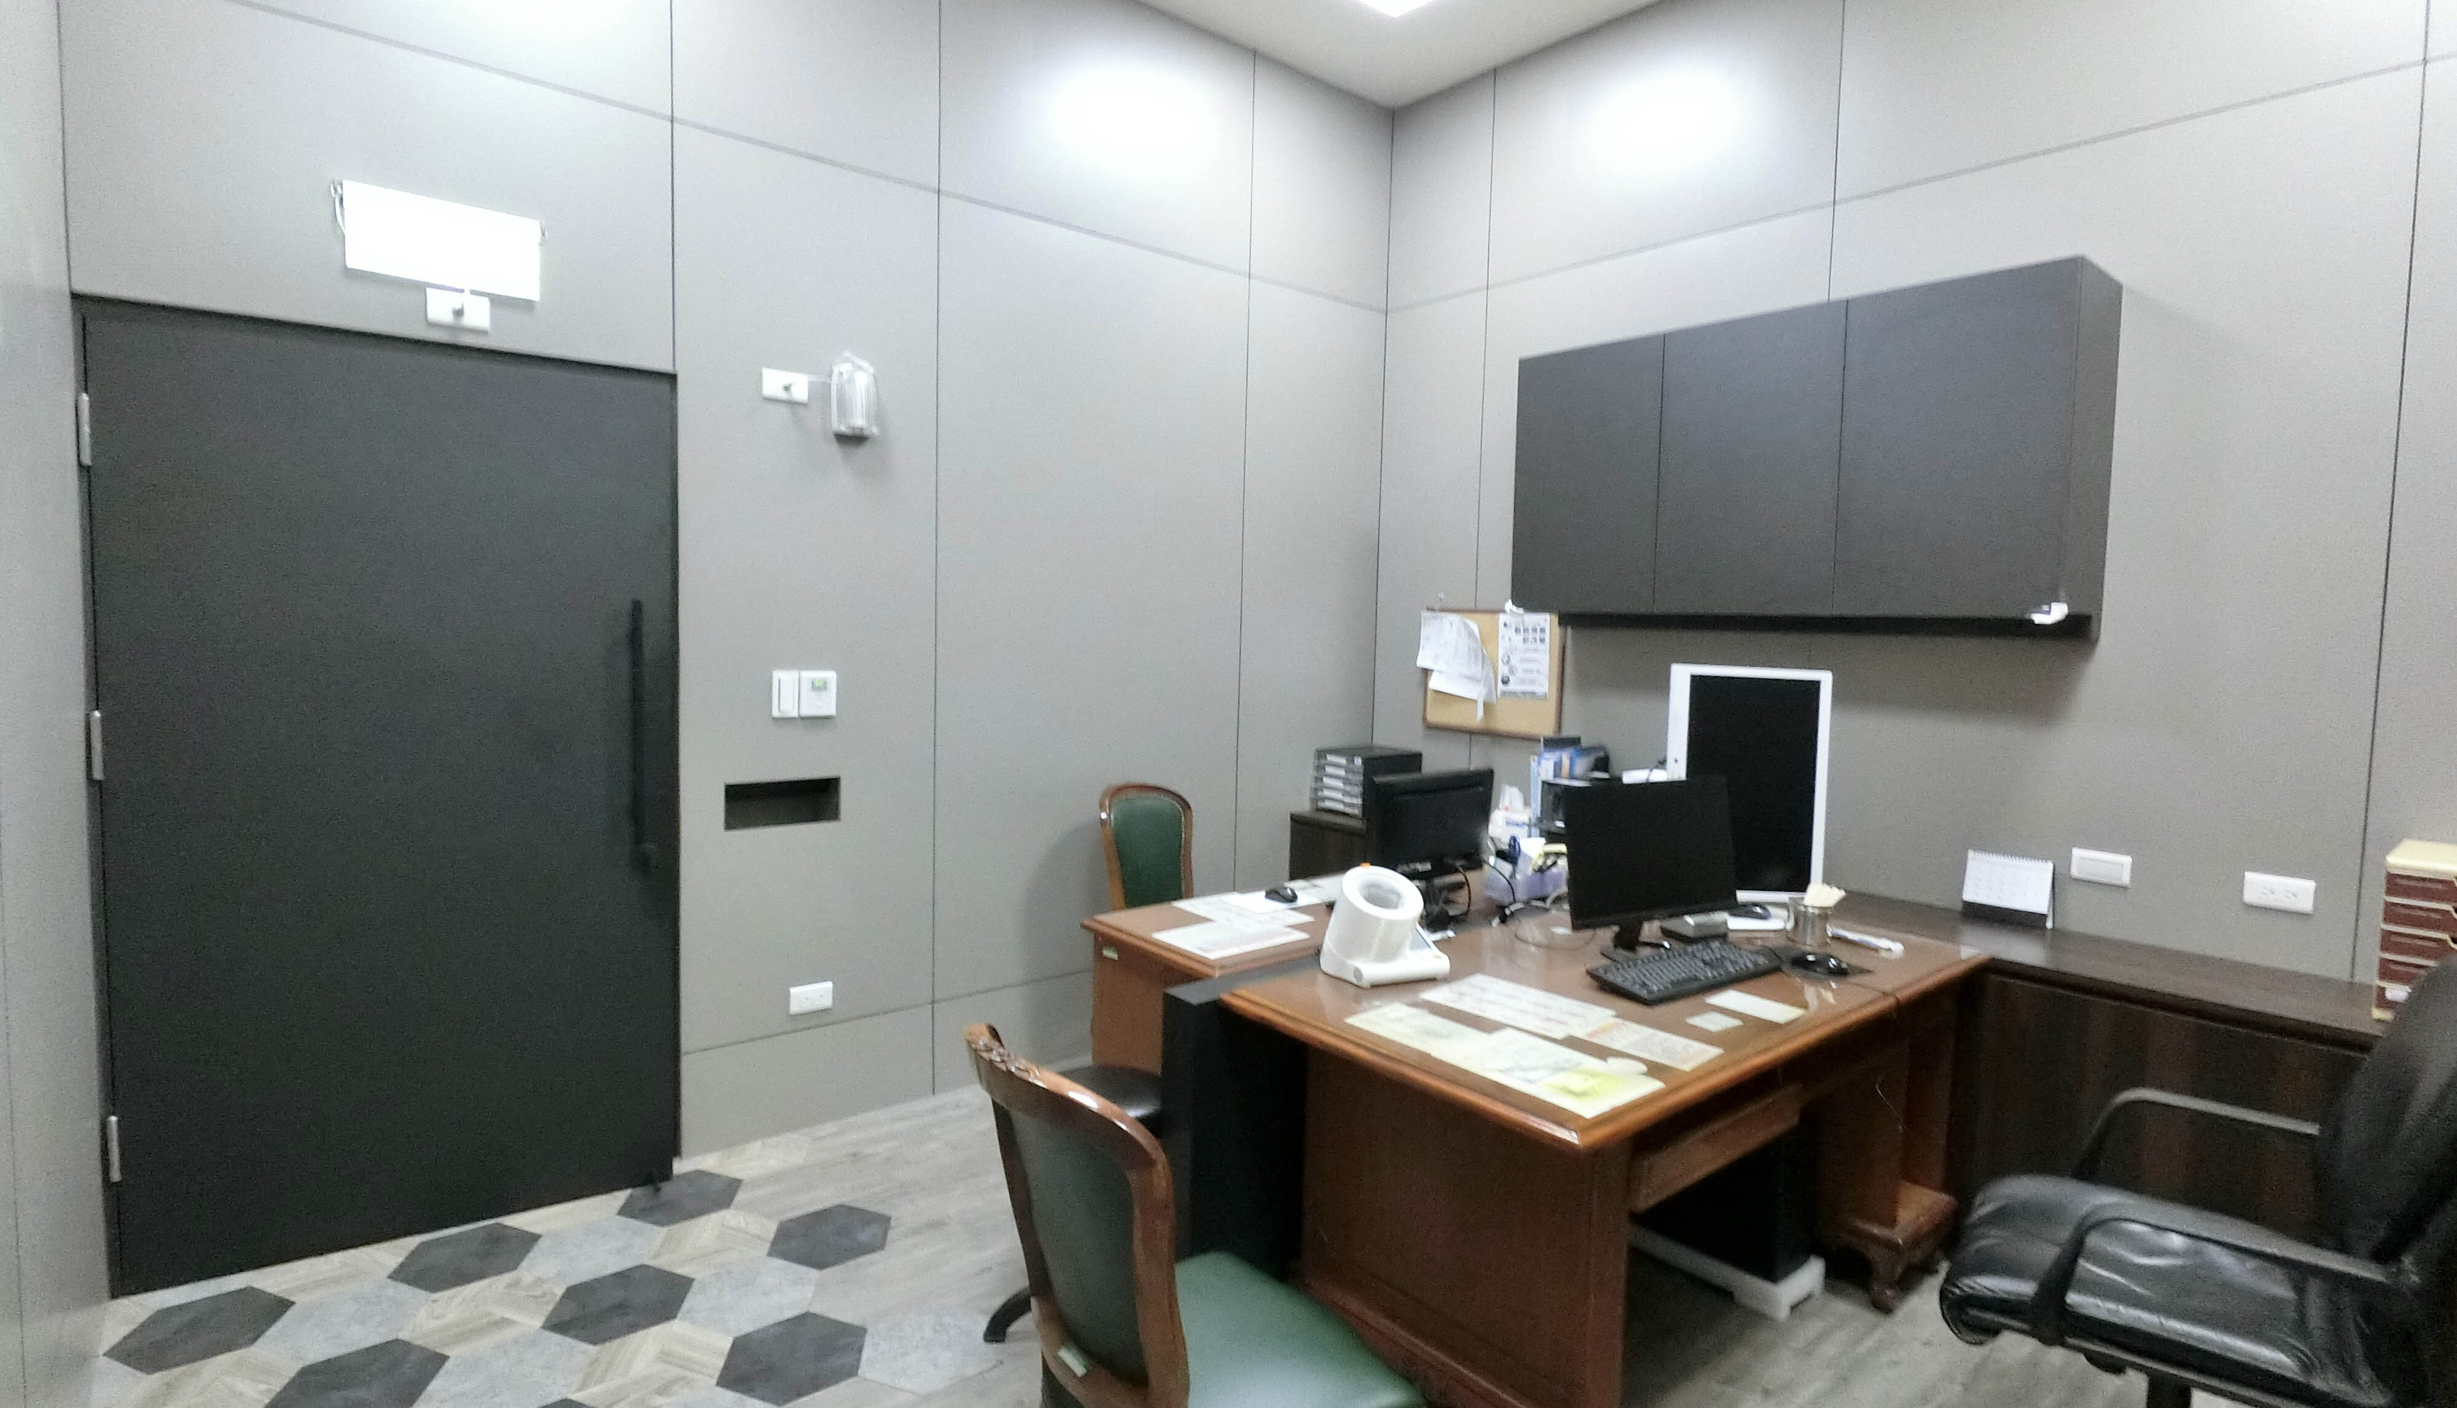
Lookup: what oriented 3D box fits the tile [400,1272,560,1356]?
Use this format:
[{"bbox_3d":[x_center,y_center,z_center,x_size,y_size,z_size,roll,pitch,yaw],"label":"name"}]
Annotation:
[{"bbox_3d":[-1.558,1.284,2.386,0.298,0.012,0.258,-2,4,-40],"label":"tile"}]

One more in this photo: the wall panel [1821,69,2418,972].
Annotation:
[{"bbox_3d":[2.118,-0.280,2.889,0.020,2.260,1.225,-2,5,-40],"label":"wall panel"}]

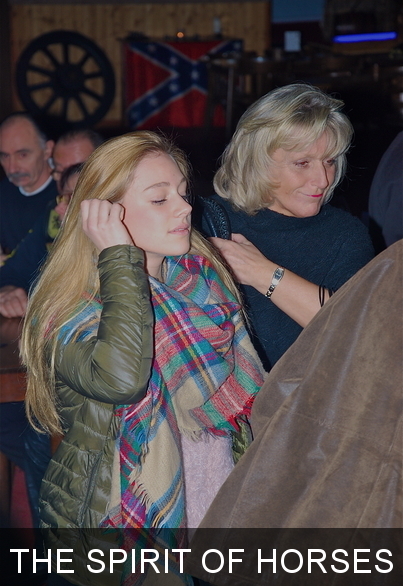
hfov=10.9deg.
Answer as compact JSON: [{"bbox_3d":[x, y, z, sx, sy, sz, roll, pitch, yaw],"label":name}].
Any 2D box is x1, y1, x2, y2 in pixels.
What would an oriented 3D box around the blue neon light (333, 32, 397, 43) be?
[{"bbox_3d":[1.404,-2.192,18.200,0.610,0.055,0.055,-9,13,-32],"label":"blue neon light"}]

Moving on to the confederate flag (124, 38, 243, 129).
[{"bbox_3d":[-0.145,-1.777,18.100,1.010,0.750,0.050,-2,10,-12],"label":"confederate flag"}]

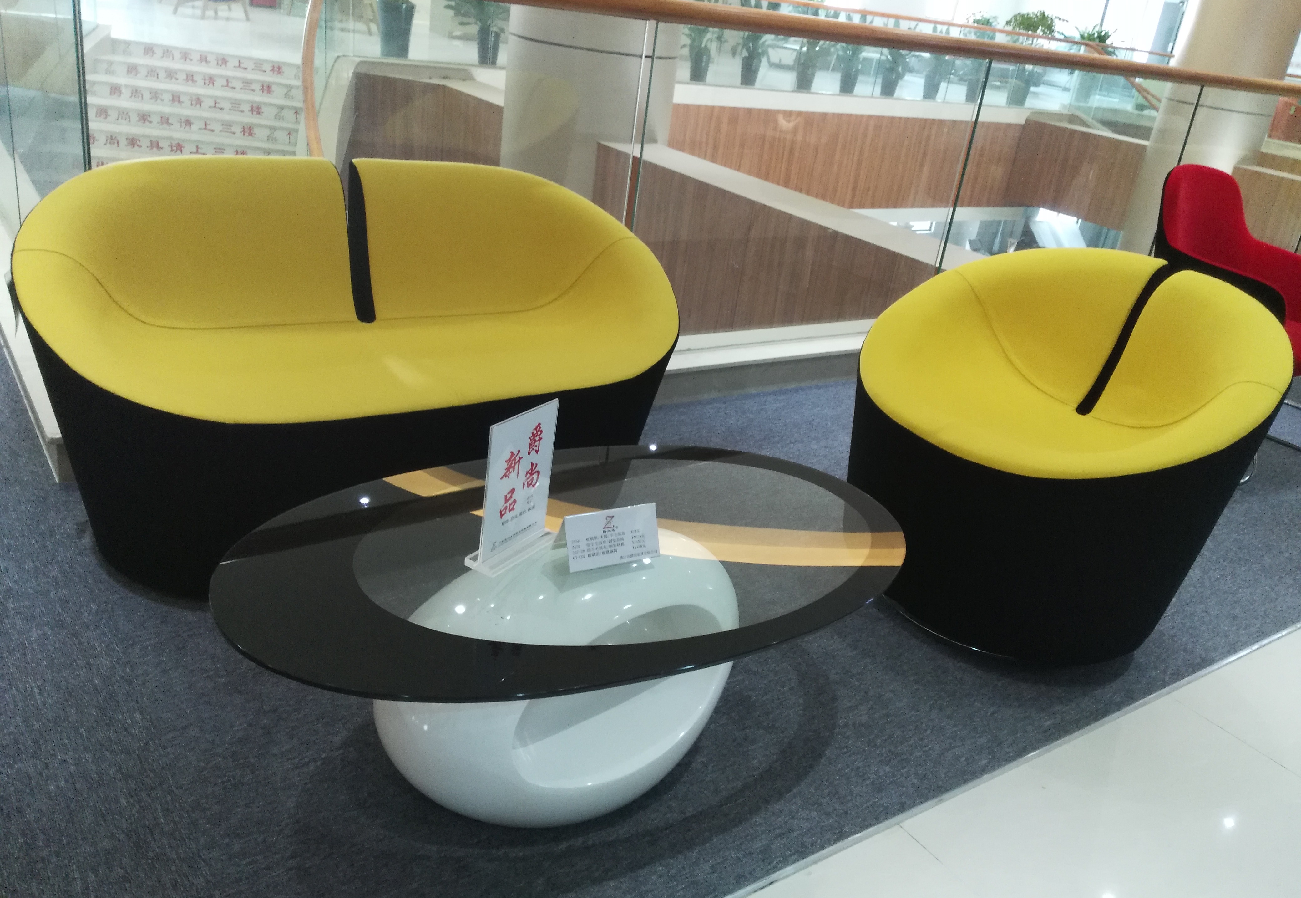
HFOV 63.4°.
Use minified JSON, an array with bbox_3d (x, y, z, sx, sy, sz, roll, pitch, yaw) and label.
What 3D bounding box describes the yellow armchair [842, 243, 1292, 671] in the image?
[{"bbox_3d":[0.871,-0.029,2.371,0.765,0.750,0.850,-11,29,-37],"label":"yellow armchair"}]

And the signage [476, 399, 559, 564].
[{"bbox_3d":[-0.186,0.048,1.472,0.052,0.214,0.152,19,26,25],"label":"signage"}]

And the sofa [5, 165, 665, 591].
[{"bbox_3d":[-0.557,-0.188,2.265,1.360,0.750,0.715,-9,28,-35],"label":"sofa"}]

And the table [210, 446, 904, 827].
[{"bbox_3d":[-0.101,0.326,1.653,1.105,0.412,0.665,-9,28,-34],"label":"table"}]

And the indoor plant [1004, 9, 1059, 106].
[{"bbox_3d":[5.787,-5.926,16.000,0.800,1.380,0.800,-9,28,-34],"label":"indoor plant"}]

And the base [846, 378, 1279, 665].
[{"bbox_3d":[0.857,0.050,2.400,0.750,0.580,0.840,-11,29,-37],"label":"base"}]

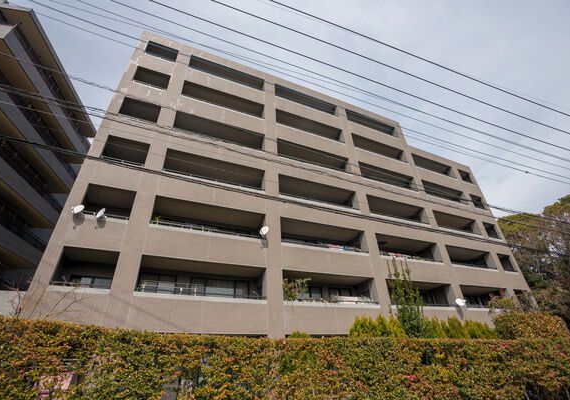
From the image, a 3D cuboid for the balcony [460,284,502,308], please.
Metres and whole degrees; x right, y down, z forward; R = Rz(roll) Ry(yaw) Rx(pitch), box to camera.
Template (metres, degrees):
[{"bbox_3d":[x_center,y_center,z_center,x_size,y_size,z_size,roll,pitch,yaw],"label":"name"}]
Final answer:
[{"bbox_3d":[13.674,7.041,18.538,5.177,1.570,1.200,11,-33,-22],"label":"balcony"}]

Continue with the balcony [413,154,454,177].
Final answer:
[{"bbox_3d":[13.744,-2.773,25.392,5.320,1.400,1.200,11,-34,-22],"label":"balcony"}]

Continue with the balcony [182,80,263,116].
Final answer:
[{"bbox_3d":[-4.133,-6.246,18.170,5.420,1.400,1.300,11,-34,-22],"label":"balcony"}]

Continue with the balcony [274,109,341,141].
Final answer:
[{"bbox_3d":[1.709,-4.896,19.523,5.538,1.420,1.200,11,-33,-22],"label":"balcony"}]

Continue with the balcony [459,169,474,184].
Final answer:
[{"bbox_3d":[18.014,-2.177,26.729,1.840,1.400,0.350,11,-34,-22],"label":"balcony"}]

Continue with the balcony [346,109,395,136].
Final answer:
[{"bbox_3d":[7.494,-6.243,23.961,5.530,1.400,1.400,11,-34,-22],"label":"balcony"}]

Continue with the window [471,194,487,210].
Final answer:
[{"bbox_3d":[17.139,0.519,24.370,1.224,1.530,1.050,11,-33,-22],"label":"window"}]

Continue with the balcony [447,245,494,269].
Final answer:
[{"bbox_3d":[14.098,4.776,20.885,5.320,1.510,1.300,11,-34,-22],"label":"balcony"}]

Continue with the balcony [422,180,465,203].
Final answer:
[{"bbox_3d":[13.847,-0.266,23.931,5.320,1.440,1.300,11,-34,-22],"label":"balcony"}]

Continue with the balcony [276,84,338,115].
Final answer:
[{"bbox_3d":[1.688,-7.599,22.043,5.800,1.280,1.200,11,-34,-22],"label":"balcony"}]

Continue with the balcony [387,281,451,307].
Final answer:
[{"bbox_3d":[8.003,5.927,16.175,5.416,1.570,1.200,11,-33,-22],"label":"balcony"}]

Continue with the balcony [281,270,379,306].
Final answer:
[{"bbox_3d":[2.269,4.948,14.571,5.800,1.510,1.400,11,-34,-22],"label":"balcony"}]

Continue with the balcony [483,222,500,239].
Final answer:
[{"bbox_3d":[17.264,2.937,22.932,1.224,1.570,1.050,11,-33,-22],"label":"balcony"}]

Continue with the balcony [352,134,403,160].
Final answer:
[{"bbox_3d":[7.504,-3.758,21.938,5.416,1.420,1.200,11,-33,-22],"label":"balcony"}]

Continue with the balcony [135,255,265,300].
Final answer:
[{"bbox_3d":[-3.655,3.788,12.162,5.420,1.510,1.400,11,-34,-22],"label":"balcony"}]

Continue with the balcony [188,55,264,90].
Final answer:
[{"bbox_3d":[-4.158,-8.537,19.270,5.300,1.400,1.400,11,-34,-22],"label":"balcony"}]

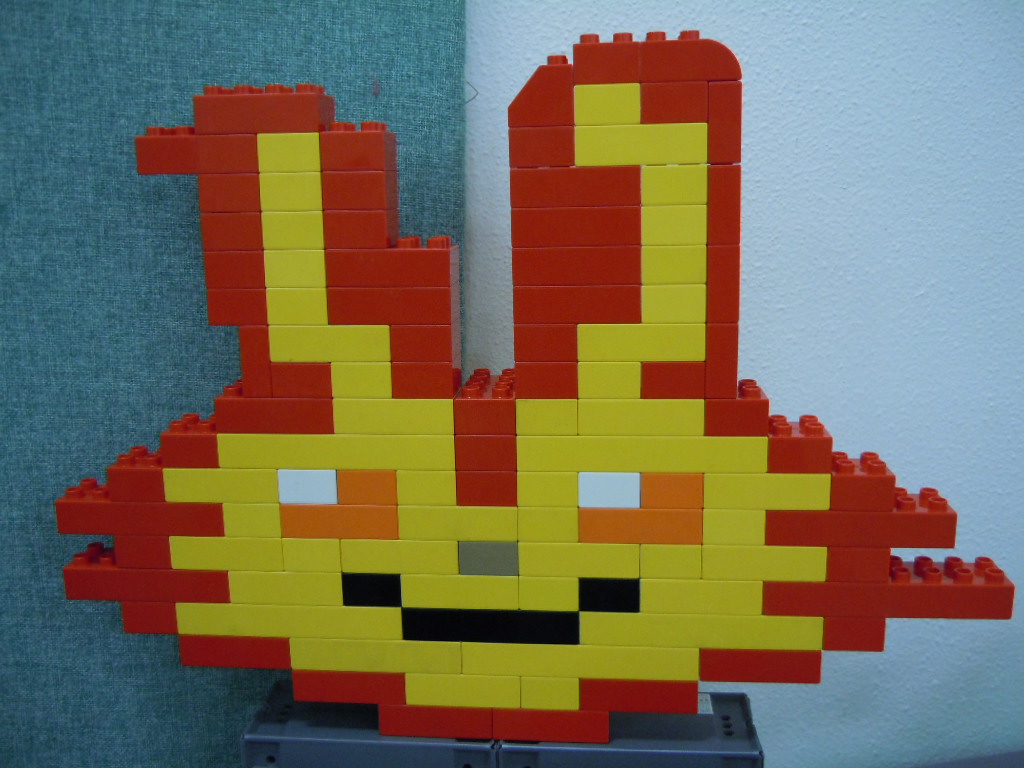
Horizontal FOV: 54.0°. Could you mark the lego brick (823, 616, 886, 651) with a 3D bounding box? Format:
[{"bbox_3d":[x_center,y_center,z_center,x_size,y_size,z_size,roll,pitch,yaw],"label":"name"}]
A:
[{"bbox_3d":[0.181,0.127,0.542,0.032,0.021,0.032,0,11,5],"label":"lego brick"}]

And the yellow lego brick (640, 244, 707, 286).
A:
[{"bbox_3d":[0.081,-0.062,0.510,0.032,0.021,0.032,0,10,6],"label":"yellow lego brick"}]

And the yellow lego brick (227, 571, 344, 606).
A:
[{"bbox_3d":[-0.122,0.108,0.565,0.064,0.020,0.032,0,11,5],"label":"yellow lego brick"}]

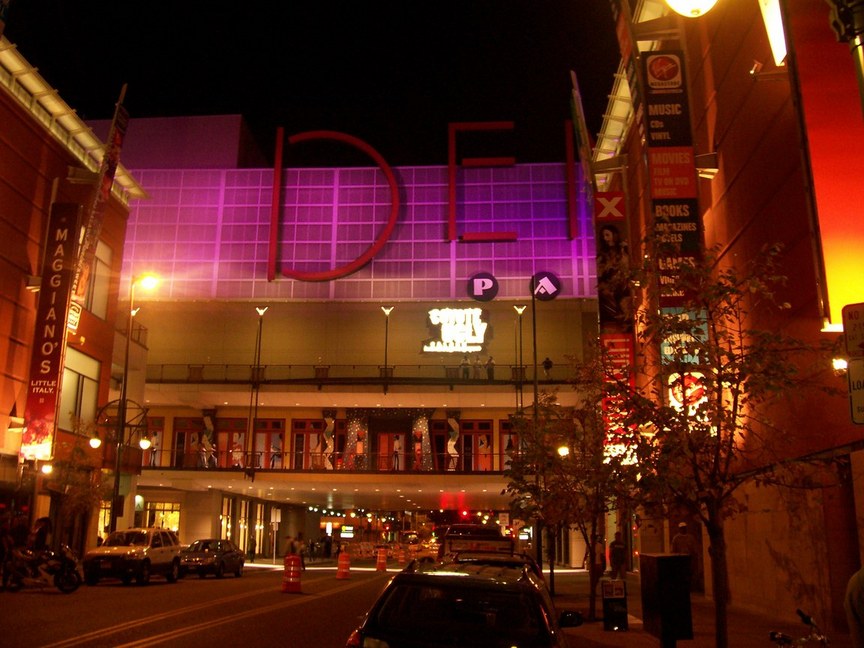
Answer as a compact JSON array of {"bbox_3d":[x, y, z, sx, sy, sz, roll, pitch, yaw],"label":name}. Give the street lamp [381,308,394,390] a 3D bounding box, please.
[{"bbox_3d":[-2.812,1.513,53.619,0.800,5.450,0.400,0,-15,2],"label":"street lamp"}]

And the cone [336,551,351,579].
[{"bbox_3d":[-3.463,9.351,33.125,0.550,1.030,0.550,-1,-15,3],"label":"cone"}]

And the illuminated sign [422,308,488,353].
[{"bbox_3d":[1.582,0.431,57.811,4.450,3.050,0.300,0,-15,2],"label":"illuminated sign"}]

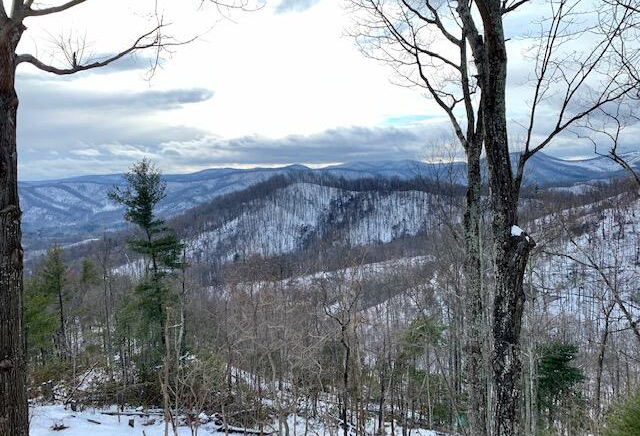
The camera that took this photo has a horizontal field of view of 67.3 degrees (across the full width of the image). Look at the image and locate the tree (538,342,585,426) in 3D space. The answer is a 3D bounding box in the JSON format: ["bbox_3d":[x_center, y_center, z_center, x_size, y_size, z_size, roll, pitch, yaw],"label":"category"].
[{"bbox_3d":[12.057,8.313,24.000,2.200,4.350,2.200,0,5,0],"label":"tree"}]

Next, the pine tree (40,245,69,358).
[{"bbox_3d":[-19.884,6.291,36.000,2.100,8.700,2.100,0,5,0],"label":"pine tree"}]

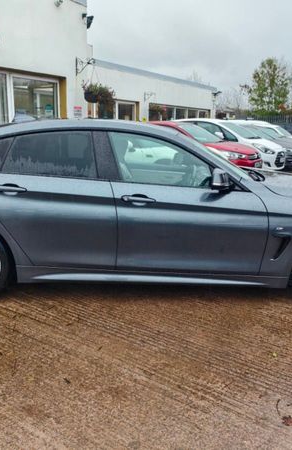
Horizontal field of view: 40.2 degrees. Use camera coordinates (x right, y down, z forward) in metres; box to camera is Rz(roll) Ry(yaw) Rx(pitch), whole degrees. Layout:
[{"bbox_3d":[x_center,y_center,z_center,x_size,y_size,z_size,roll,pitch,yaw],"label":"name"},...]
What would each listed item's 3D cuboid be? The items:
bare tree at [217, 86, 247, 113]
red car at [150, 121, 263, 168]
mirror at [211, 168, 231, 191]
[{"bbox_3d":[9.819,-13.130,46.333,3.400,5.684,3.200,2,14,0],"label":"bare tree"},{"bbox_3d":[0.910,-2.044,10.546,4.330,1.490,1.790,10,17,29],"label":"red car"},{"bbox_3d":[0.528,-0.321,2.809,0.135,0.150,0.210,1,14,-3],"label":"mirror"}]

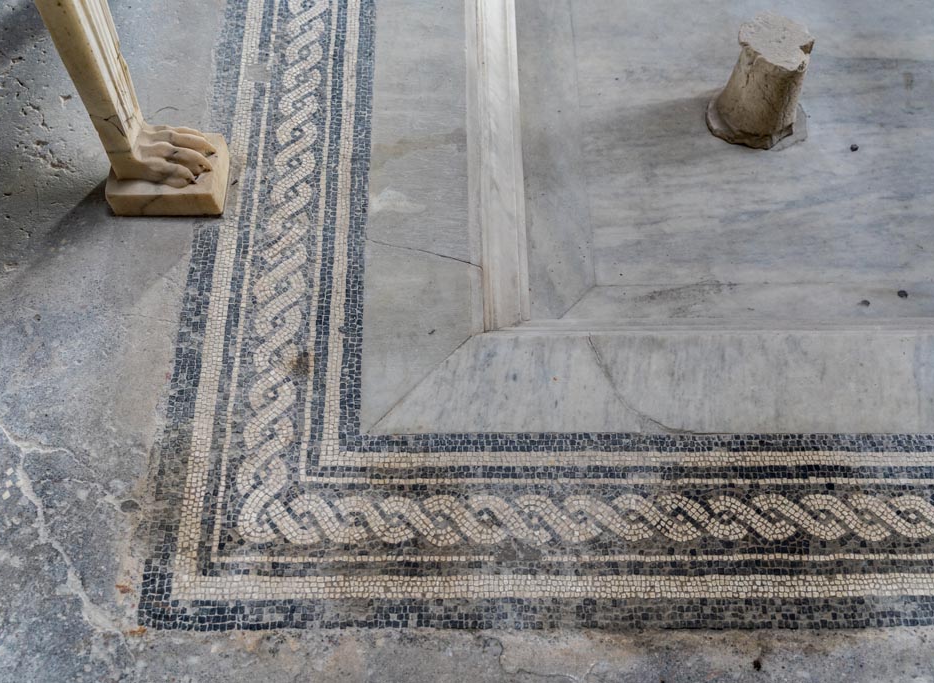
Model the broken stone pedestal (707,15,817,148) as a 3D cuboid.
[{"bbox_3d":[0.685,-0.596,2.275,0.224,0.218,0.222,0,61,-1],"label":"broken stone pedestal"}]

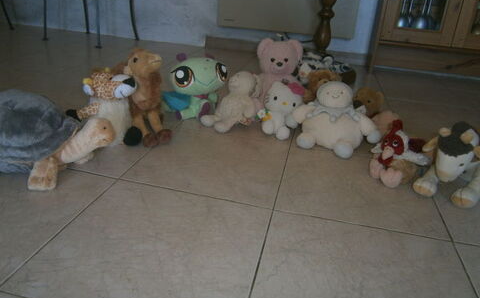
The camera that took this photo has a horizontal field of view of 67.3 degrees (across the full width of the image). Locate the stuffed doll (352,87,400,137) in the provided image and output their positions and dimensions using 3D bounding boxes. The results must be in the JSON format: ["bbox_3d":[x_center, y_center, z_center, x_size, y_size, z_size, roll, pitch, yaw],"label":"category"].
[{"bbox_3d":[0.439,-0.118,1.129,0.152,0.142,0.132,-17,33,-37],"label":"stuffed doll"}]

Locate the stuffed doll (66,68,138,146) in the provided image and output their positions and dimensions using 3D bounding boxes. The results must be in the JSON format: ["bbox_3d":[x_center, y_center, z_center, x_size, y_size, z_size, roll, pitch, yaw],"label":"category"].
[{"bbox_3d":[-0.354,-0.116,0.947,0.172,0.183,0.162,-17,33,-37],"label":"stuffed doll"}]

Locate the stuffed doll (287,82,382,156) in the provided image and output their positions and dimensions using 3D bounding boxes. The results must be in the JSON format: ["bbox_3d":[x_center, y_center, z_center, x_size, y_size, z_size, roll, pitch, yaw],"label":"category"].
[{"bbox_3d":[0.272,-0.093,1.007,0.243,0.178,0.172,12,26,16],"label":"stuffed doll"}]

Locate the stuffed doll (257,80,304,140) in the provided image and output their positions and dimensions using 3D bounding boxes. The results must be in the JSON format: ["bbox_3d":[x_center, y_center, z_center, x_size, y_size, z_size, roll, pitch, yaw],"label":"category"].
[{"bbox_3d":[0.121,-0.115,1.064,0.132,0.147,0.122,11,26,13],"label":"stuffed doll"}]

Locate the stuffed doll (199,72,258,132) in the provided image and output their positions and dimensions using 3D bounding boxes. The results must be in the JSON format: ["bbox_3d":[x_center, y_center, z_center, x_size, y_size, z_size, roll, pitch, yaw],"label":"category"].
[{"bbox_3d":[-0.025,-0.140,1.080,0.172,0.157,0.122,-15,32,-36],"label":"stuffed doll"}]

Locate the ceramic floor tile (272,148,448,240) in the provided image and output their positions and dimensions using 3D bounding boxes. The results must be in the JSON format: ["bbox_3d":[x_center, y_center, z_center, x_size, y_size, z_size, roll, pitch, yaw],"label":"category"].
[{"bbox_3d":[0.273,0.085,0.851,0.345,0.010,0.345,9,26,10],"label":"ceramic floor tile"}]

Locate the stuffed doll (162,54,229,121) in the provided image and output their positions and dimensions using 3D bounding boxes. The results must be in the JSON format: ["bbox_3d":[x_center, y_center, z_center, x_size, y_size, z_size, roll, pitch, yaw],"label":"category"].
[{"bbox_3d":[-0.141,-0.211,1.169,0.203,0.193,0.162,-8,28,-25],"label":"stuffed doll"}]

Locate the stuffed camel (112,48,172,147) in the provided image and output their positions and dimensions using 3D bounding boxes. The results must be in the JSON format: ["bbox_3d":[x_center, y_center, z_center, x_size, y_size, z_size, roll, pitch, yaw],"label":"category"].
[{"bbox_3d":[-0.271,-0.154,0.976,0.142,0.238,0.203,-19,34,-40],"label":"stuffed camel"}]

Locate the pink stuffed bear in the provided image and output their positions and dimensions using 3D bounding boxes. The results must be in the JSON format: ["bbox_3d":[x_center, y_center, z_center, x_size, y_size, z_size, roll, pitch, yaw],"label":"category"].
[{"bbox_3d":[0.137,-0.238,1.219,0.162,0.238,0.172,8,26,7],"label":"pink stuffed bear"}]

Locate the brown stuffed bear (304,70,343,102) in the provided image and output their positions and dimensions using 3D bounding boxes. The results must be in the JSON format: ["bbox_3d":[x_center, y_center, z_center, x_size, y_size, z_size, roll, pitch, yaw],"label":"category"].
[{"bbox_3d":[0.277,-0.188,1.215,0.142,0.172,0.132,8,26,7],"label":"brown stuffed bear"}]

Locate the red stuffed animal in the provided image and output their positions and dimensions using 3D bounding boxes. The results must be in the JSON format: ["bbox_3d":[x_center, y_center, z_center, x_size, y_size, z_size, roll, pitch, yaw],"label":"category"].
[{"bbox_3d":[0.385,0.002,0.868,0.132,0.142,0.142,26,33,37],"label":"red stuffed animal"}]

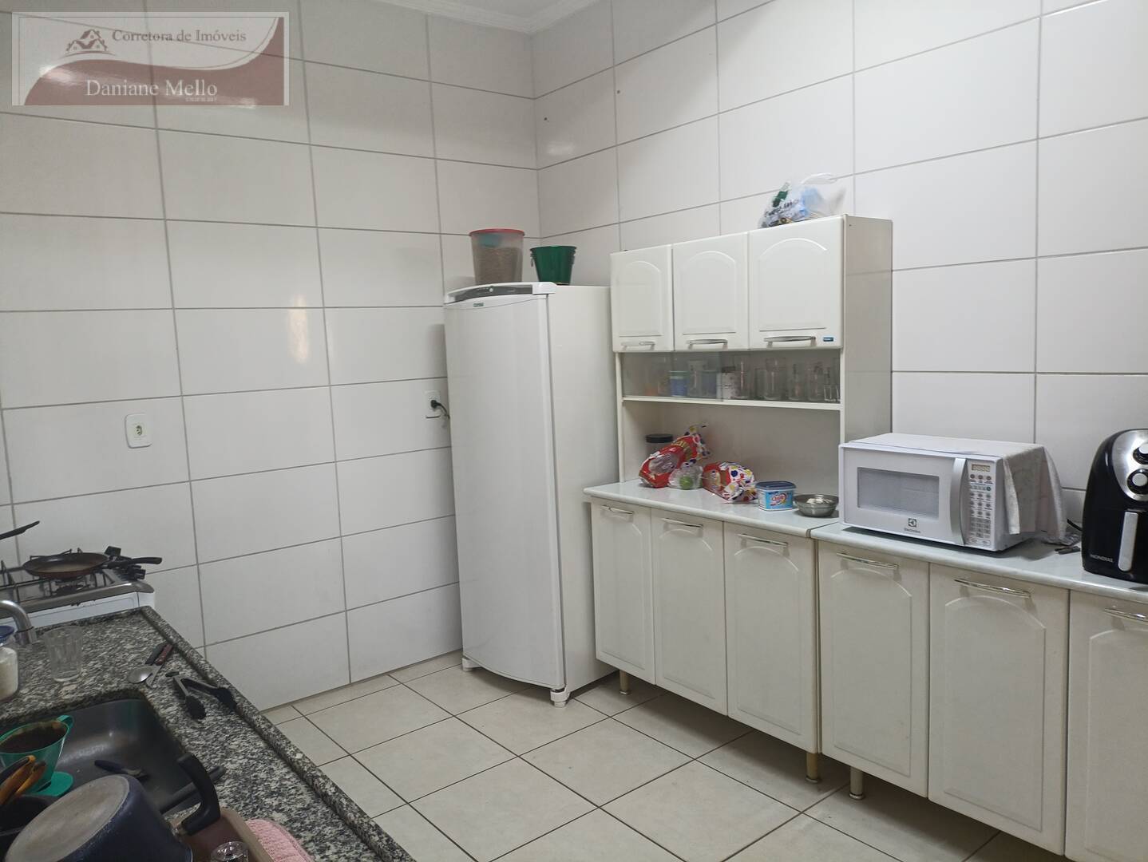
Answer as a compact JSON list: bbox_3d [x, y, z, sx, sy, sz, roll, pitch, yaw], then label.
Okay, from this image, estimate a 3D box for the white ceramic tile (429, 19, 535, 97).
[{"bbox_3d":[-0.414,-1.708,3.785,0.538,0.307,0.010,-7,8,-37],"label":"white ceramic tile"}]

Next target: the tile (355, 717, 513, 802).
[{"bbox_3d":[-0.495,1.153,2.931,0.429,0.010,0.429,-8,8,-38],"label":"tile"}]

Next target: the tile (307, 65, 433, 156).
[{"bbox_3d":[-0.842,-1.338,3.491,0.563,0.320,0.010,-7,8,-37],"label":"tile"}]

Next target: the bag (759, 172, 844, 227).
[{"bbox_3d":[0.757,-0.765,2.784,0.180,0.164,0.294,-8,8,-39],"label":"bag"}]

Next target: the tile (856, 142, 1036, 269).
[{"bbox_3d":[1.128,-0.673,2.563,0.010,0.324,0.570,-8,8,-39],"label":"tile"}]

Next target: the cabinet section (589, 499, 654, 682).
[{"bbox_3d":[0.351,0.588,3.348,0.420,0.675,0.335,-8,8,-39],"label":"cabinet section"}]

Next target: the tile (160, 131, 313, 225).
[{"bbox_3d":[-1.294,-0.972,3.227,0.570,0.324,0.010,-7,8,-37],"label":"tile"}]

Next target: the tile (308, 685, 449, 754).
[{"bbox_3d":[-0.775,1.137,3.291,0.432,0.012,0.432,-8,8,-39],"label":"tile"}]

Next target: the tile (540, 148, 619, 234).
[{"bbox_3d":[0.017,-1.084,3.799,0.010,0.320,0.564,-8,8,-39],"label":"tile"}]

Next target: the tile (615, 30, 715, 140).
[{"bbox_3d":[0.368,-1.383,3.362,0.012,0.322,0.573,-8,8,-38],"label":"tile"}]

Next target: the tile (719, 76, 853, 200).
[{"bbox_3d":[0.742,-1.024,2.951,0.012,0.322,0.573,-8,8,-38],"label":"tile"}]

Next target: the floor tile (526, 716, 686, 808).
[{"bbox_3d":[0.113,1.149,2.901,0.431,0.010,0.436,-8,8,-39],"label":"floor tile"}]

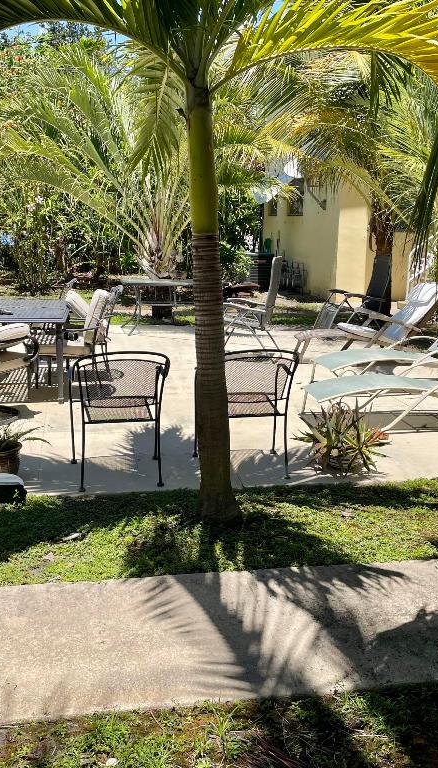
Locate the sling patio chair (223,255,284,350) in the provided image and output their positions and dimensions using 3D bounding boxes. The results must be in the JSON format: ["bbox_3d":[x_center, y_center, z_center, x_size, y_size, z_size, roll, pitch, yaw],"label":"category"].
[{"bbox_3d":[0.403,-0.857,8.835,0.720,1.150,0.600,3,12,7],"label":"sling patio chair"}]

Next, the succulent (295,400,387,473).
[{"bbox_3d":[0.796,0.327,5.141,0.570,0.450,0.490,-1,13,-10],"label":"succulent"}]

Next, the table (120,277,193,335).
[{"bbox_3d":[-0.732,-1.079,10.794,1.250,0.710,1.000,-1,12,-11],"label":"table"}]

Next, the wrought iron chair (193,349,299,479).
[{"bbox_3d":[0.162,0.137,4.961,0.580,0.820,0.620,-1,12,-11],"label":"wrought iron chair"}]

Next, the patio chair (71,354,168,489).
[{"bbox_3d":[-0.647,0.179,4.836,0.590,0.835,0.600,-2,13,-11],"label":"patio chair"}]

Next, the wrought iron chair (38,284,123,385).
[{"bbox_3d":[-1.357,-0.475,7.427,0.740,0.910,0.630,1,12,-2],"label":"wrought iron chair"}]

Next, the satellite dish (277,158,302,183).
[{"bbox_3d":[1.729,-5.127,18.341,0.500,0.520,0.250,6,13,22],"label":"satellite dish"}]

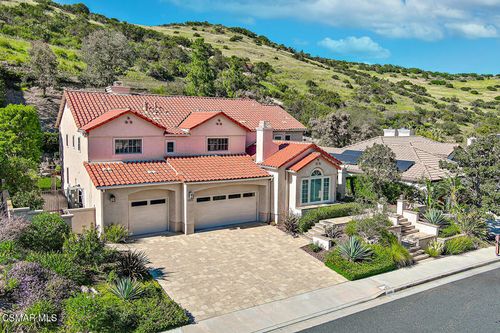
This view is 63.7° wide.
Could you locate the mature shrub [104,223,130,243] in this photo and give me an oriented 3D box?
[{"bbox_3d":[-8.031,4.057,24.093,1.313,0.990,1.161,-3,7,-32],"label":"mature shrub"}]

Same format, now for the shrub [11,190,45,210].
[{"bbox_3d":[-15.295,2.511,27.700,2.100,1.700,1.900,-3,7,-32],"label":"shrub"}]

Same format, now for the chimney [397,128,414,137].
[{"bbox_3d":[20.084,-4.159,52.000,0.950,1.200,1.600,-4,8,-35],"label":"chimney"}]

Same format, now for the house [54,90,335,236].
[{"bbox_3d":[-3.555,-1.595,35.772,22.220,9.797,21.008,-3,7,-32],"label":"house"}]

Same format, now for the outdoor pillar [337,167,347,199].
[{"bbox_3d":[7.736,1.344,33.842,0.475,2.676,0.475,-3,7,-32],"label":"outdoor pillar"}]

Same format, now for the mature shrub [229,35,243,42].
[{"bbox_3d":[-6.749,-60.266,190.000,6.200,3.400,5.200,1,6,0],"label":"mature shrub"}]

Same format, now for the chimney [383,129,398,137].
[{"bbox_3d":[18.422,-4.207,52.600,0.950,1.200,1.600,-4,8,-35],"label":"chimney"}]

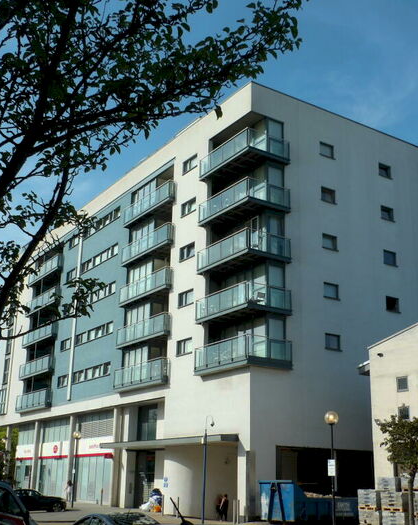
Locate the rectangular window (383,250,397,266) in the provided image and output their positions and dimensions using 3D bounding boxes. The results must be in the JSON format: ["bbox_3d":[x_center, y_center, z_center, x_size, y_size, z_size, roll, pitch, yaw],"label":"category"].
[{"bbox_3d":[11.016,-0.213,41.936,1.058,0.936,0.170,12,-21,-31],"label":"rectangular window"}]

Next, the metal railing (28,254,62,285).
[{"bbox_3d":[-14.908,0.791,62.505,0.464,1.349,7.482,12,-20,-31],"label":"metal railing"}]

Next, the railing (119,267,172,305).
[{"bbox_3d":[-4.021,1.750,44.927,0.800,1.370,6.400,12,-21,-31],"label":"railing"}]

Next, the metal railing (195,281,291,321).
[{"bbox_3d":[1.841,2.384,37.414,2.871,1.276,4.959,12,-20,-31],"label":"metal railing"}]

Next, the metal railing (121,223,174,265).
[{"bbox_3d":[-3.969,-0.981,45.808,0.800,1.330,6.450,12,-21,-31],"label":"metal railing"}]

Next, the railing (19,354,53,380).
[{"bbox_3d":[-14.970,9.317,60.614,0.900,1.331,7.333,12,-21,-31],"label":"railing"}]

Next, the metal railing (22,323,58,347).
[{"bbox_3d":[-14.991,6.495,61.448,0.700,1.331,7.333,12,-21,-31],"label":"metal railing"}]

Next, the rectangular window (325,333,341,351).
[{"bbox_3d":[6.867,4.456,38.171,1.129,0.901,0.150,12,-21,-31],"label":"rectangular window"}]

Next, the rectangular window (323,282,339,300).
[{"bbox_3d":[6.810,1.637,38.504,1.099,0.956,0.170,12,-21,-31],"label":"rectangular window"}]

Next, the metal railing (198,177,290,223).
[{"bbox_3d":[1.944,-3.118,38.949,2.800,1.400,4.950,12,-21,-31],"label":"metal railing"}]

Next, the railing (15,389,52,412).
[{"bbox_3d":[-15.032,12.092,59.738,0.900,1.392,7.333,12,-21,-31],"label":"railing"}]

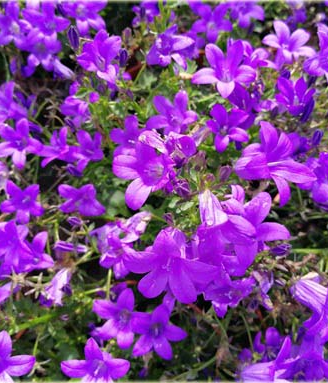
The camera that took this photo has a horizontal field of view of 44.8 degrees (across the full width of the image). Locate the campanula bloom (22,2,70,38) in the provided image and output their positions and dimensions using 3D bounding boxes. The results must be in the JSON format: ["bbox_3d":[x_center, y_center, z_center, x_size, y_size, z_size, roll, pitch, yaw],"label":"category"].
[{"bbox_3d":[-0.094,-0.137,0.315,0.037,0.021,0.031,0,83,-9],"label":"campanula bloom"}]

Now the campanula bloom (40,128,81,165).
[{"bbox_3d":[-0.078,-0.034,0.300,0.033,0.022,0.031,0,66,19],"label":"campanula bloom"}]

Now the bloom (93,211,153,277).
[{"bbox_3d":[-0.025,0.032,0.238,0.034,0.023,0.037,0,75,-3],"label":"bloom"}]

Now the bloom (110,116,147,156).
[{"bbox_3d":[-0.023,-0.037,0.268,0.026,0.018,0.028,0,69,-5],"label":"bloom"}]

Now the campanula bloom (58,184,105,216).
[{"bbox_3d":[-0.059,0.006,0.285,0.034,0.020,0.028,0,72,0],"label":"campanula bloom"}]

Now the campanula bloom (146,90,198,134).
[{"bbox_3d":[0.005,-0.053,0.265,0.034,0.022,0.032,0,66,0],"label":"campanula bloom"}]

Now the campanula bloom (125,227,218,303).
[{"bbox_3d":[0.003,0.032,0.175,0.039,0.035,0.024,0,18,3],"label":"campanula bloom"}]

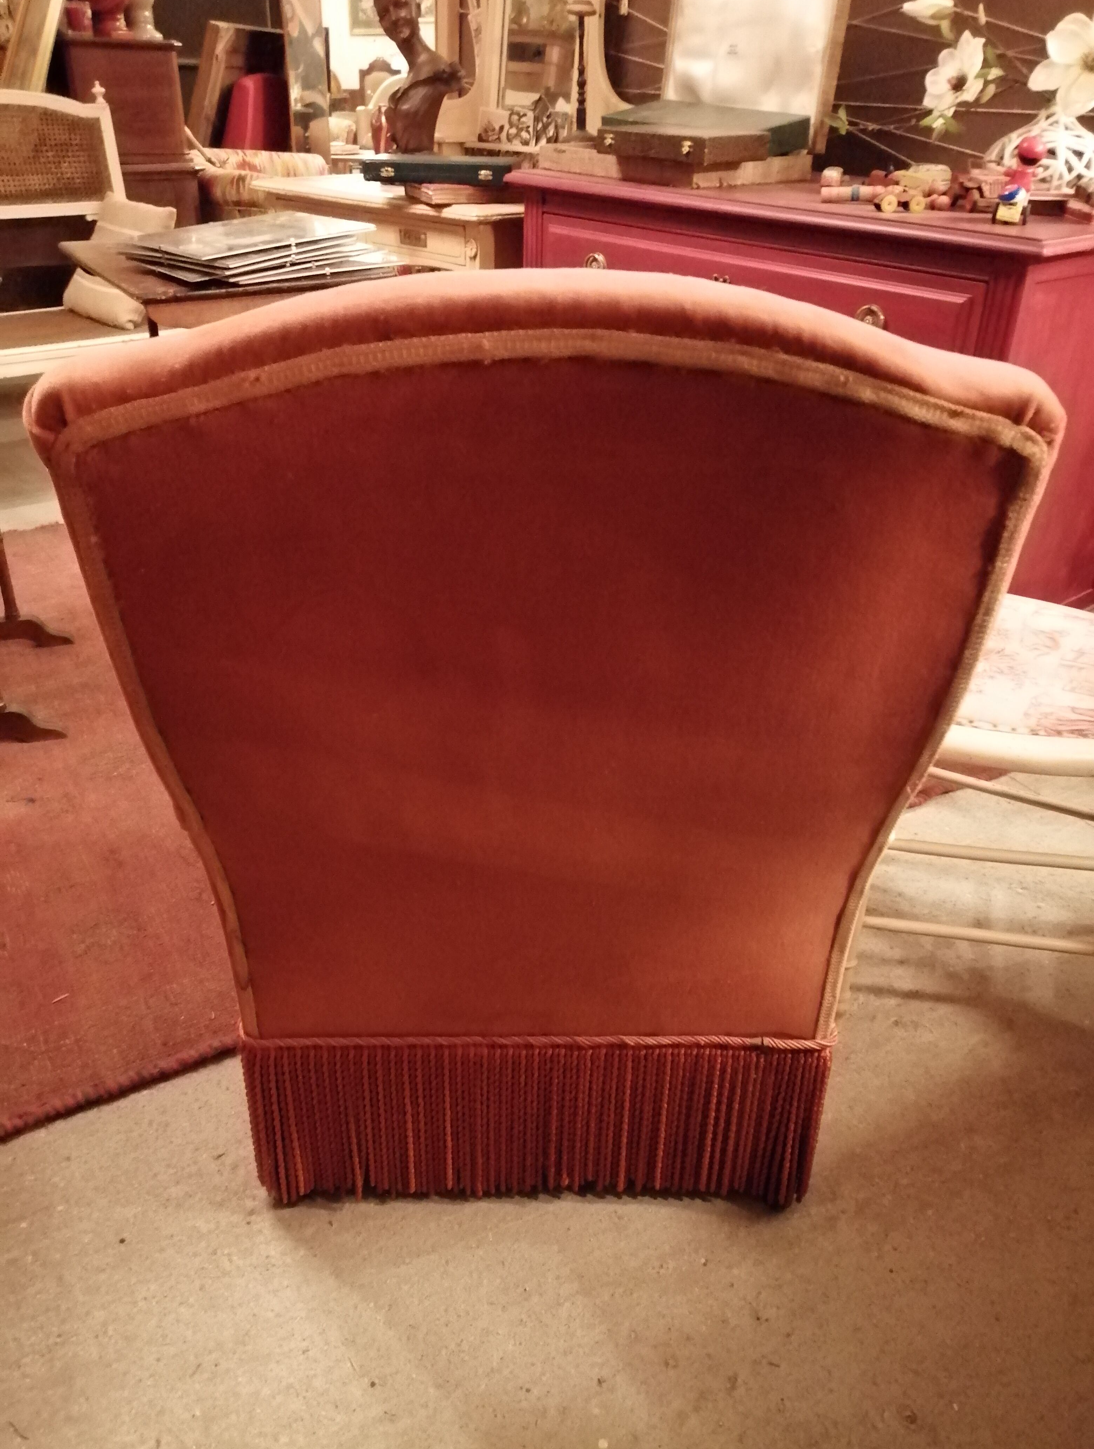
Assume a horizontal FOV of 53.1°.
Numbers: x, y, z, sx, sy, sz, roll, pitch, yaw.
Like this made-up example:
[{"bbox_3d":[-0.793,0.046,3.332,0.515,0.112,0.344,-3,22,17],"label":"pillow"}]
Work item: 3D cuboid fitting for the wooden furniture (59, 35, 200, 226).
[{"bbox_3d":[-1.454,-1.871,4.046,0.376,1.115,0.850,-8,33,-15],"label":"wooden furniture"}]

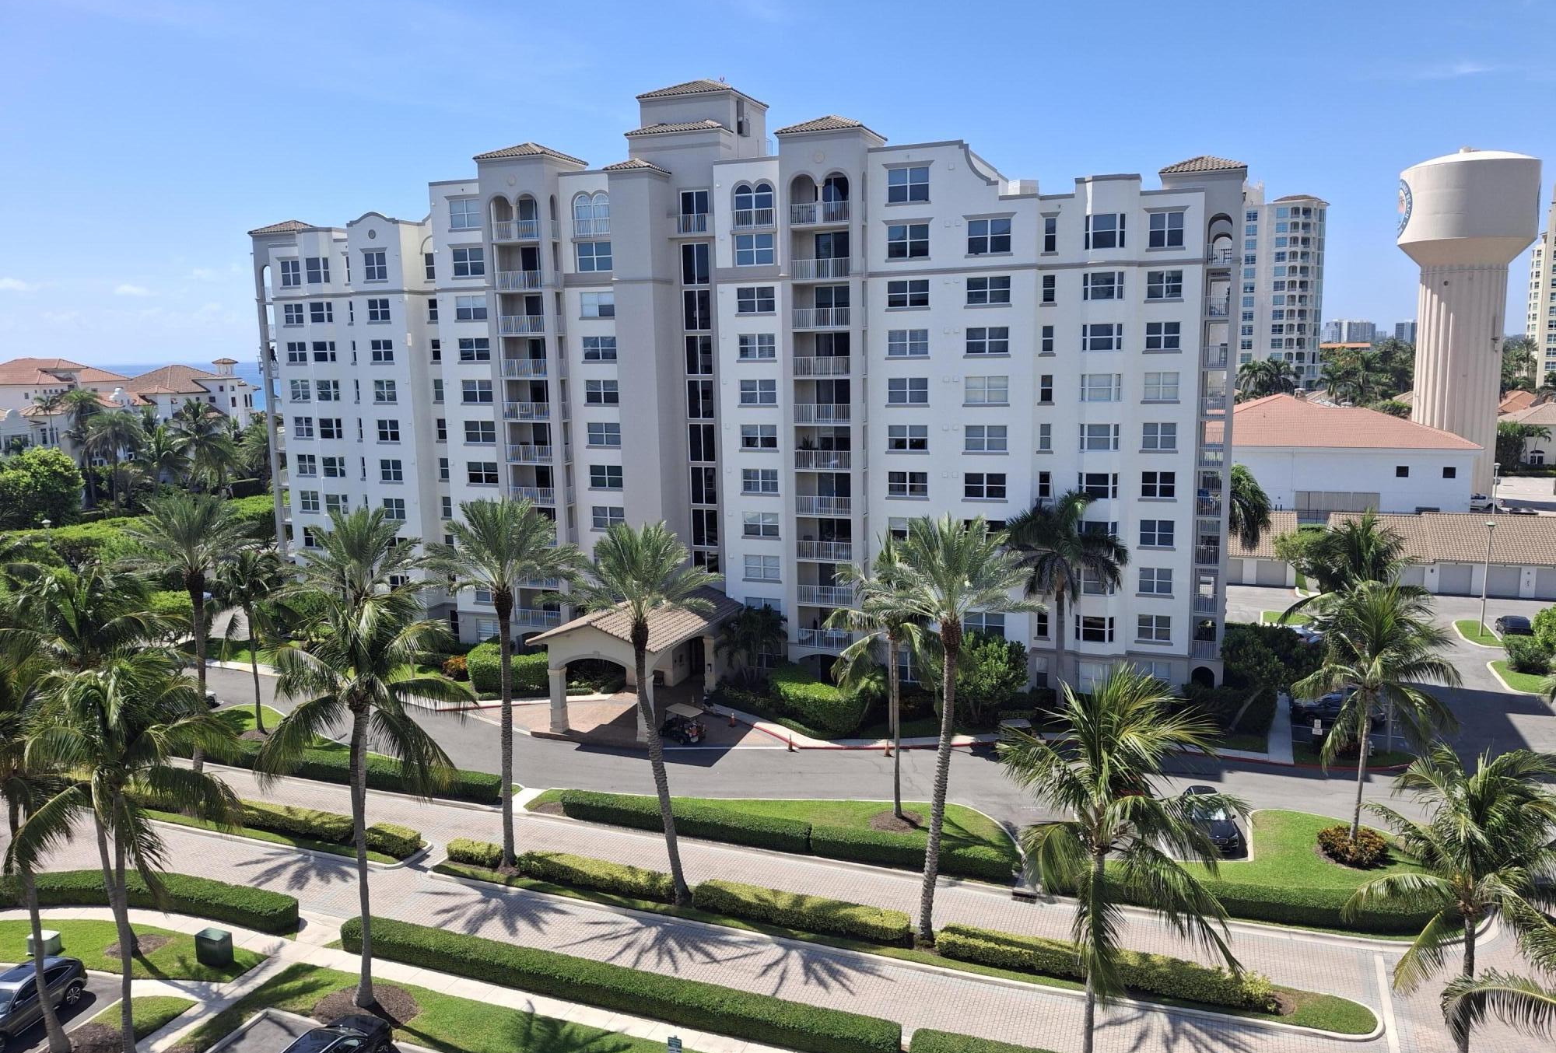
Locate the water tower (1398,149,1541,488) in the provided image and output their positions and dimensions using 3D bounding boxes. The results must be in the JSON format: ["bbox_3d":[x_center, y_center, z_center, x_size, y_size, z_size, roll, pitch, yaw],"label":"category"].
[{"bbox_3d":[90.291,-26.146,148.775,15.732,45.966,15.732,4,11,31],"label":"water tower"}]

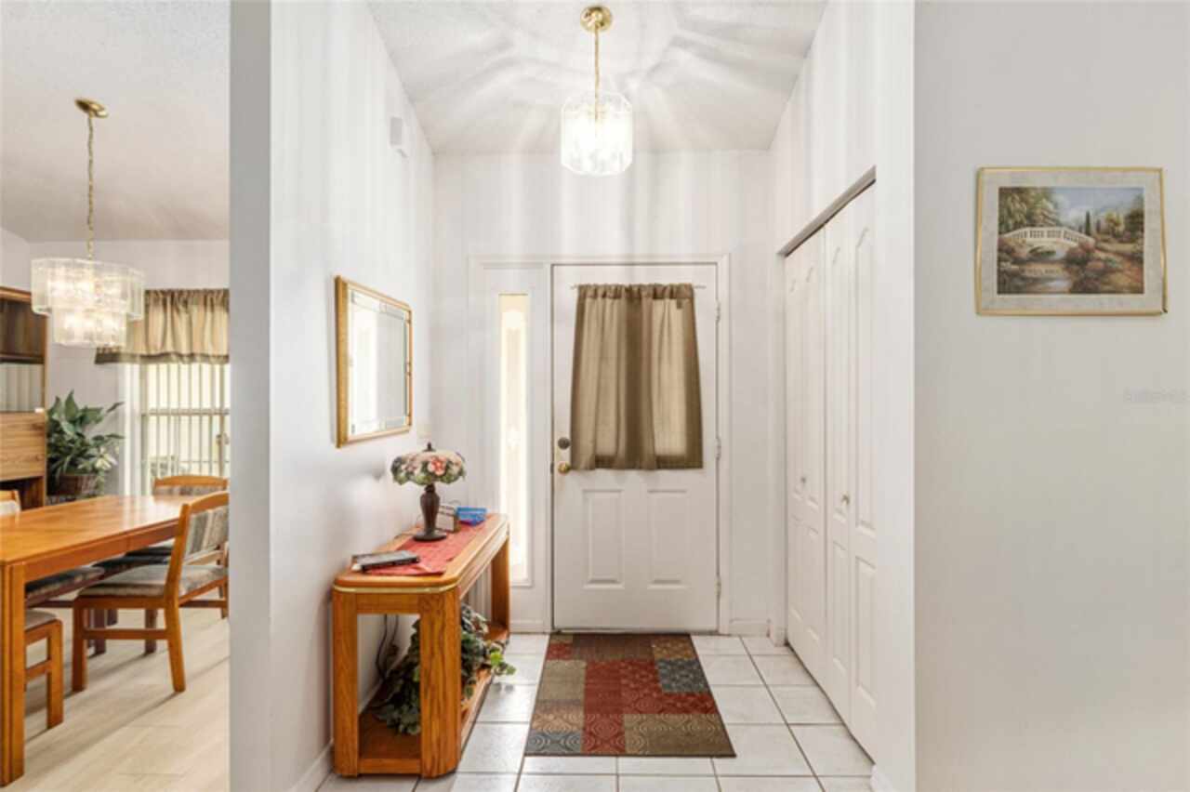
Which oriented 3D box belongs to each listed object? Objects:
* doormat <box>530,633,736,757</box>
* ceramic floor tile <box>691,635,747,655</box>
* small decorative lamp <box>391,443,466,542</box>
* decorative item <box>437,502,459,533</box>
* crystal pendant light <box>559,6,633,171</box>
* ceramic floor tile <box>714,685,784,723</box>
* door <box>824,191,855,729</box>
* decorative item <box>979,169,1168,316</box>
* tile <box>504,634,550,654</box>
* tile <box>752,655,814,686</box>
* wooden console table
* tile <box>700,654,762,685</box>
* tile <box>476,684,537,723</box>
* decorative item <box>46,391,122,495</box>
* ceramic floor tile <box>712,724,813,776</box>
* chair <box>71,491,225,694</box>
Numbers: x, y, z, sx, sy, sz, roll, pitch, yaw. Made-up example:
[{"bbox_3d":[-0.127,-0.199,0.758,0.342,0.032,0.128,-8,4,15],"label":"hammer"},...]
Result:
[{"bbox_3d":[0.130,1.294,2.690,0.762,0.010,1.088,0,0,1],"label":"doormat"},{"bbox_3d":[0.610,1.302,3.102,0.329,0.010,0.248,0,0,1],"label":"ceramic floor tile"},{"bbox_3d":[-0.737,0.416,2.633,0.328,0.416,0.328,0,0,1],"label":"small decorative lamp"},{"bbox_3d":[-0.681,0.563,2.769,0.120,0.120,0.060,0,0,33],"label":"decorative item"},{"bbox_3d":[0.007,-1.262,2.443,0.295,0.625,0.295,0,0,1],"label":"crystal pendant light"},{"bbox_3d":[0.601,1.304,2.507,0.329,0.010,0.315,0,0,1],"label":"ceramic floor tile"},{"bbox_3d":[1.006,0.277,2.422,0.035,2.030,0.305,0,0,1],"label":"door"},{"bbox_3d":[1.367,-0.444,1.716,0.521,0.427,0.025,0,0,1],"label":"decorative item"},{"bbox_3d":[-0.403,1.304,3.113,0.319,0.010,0.238,0,0,1],"label":"tile"},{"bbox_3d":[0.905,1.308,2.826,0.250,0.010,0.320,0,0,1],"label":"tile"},{"bbox_3d":[-0.667,0.962,2.579,0.443,0.677,1.101,0,0,1],"label":"wooden console table"},{"bbox_3d":[0.606,1.303,2.821,0.329,0.010,0.315,0,0,1],"label":"tile"},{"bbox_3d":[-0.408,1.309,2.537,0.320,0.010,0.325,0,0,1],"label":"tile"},{"bbox_3d":[-3.474,0.324,4.029,0.480,0.700,0.430,0,0,1],"label":"decorative item"},{"bbox_3d":[0.591,1.305,2.192,0.339,0.010,0.315,0,0,1],"label":"ceramic floor tile"},{"bbox_3d":[-2.059,0.885,2.865,0.550,0.850,0.470,0,0,1],"label":"chair"}]

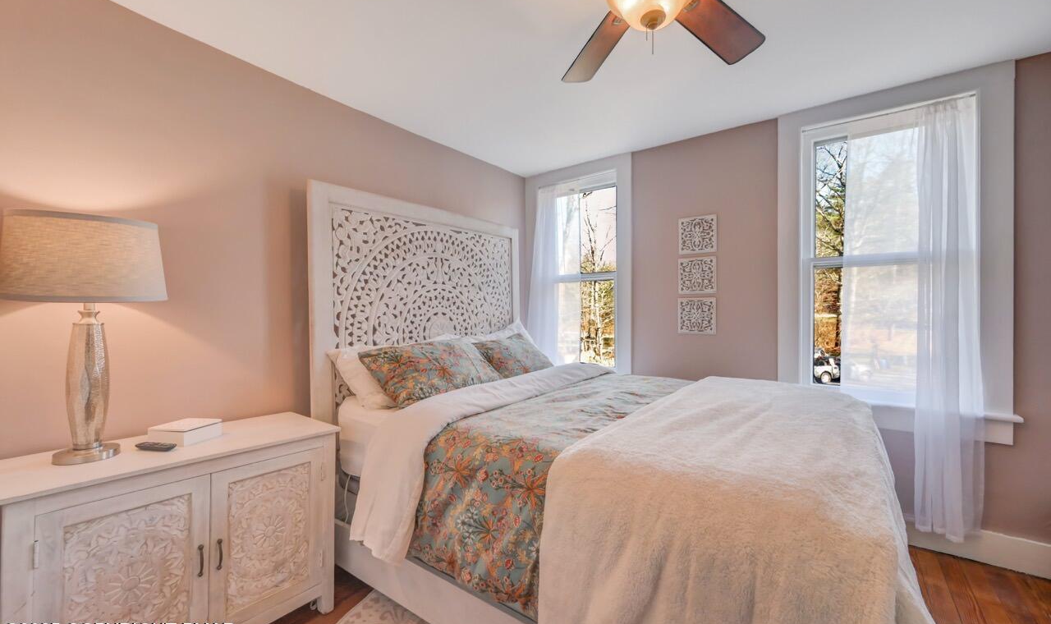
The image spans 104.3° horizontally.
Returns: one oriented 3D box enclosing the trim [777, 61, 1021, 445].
[{"bbox_3d":[1.798,-0.263,2.076,0.945,1.693,0.090,0,0,38],"label":"trim"}]

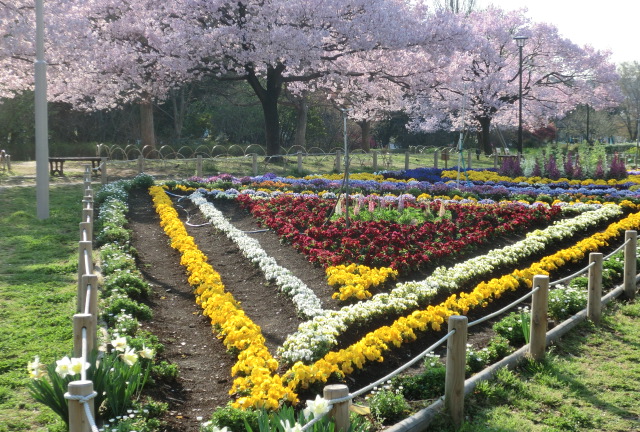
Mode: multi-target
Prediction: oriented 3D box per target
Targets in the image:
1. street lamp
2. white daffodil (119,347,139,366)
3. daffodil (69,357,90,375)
[{"bbox_3d":[7.481,-4.400,40.500,0.530,4.600,0.530,0,5,0],"label":"street lamp"},{"bbox_3d":[-0.926,0.688,5.300,0.075,0.088,0.088,6,8,45],"label":"white daffodil"},{"bbox_3d":[-1.120,0.696,5.080,0.100,0.086,0.060,1,6,6],"label":"daffodil"}]

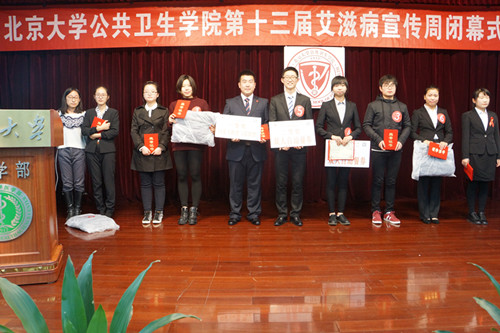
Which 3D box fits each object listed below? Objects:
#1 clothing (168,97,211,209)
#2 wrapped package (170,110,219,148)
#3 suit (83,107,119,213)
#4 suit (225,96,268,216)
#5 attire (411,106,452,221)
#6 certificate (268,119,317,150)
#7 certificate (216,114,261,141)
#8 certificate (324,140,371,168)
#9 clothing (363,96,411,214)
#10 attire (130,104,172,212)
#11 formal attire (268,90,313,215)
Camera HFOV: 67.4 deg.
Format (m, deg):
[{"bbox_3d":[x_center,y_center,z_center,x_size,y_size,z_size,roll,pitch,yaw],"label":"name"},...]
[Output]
[{"bbox_3d":[-0.694,-0.157,4.280,0.471,1.273,0.340,0,4,-3],"label":"clothing"},{"bbox_3d":[-0.605,-0.405,4.050,0.480,0.360,0.130,4,-4,-3],"label":"wrapped package"},{"bbox_3d":[-1.839,-0.059,4.620,0.434,1.362,0.320,-1,4,-11],"label":"suit"},{"bbox_3d":[-0.037,-0.105,4.270,0.507,1.429,0.350,0,4,0],"label":"suit"},{"bbox_3d":[2.072,-0.034,4.280,0.455,1.302,0.320,1,4,8],"label":"attire"},{"bbox_3d":[0.460,-0.346,4.000,0.475,0.285,0.020,-4,-2,0],"label":"certificate"},{"bbox_3d":[-0.120,-0.414,4.030,0.485,0.280,0.020,5,-17,11],"label":"certificate"},{"bbox_3d":[1.053,-0.136,4.050,0.480,0.290,0.020,1,4,0],"label":"certificate"},{"bbox_3d":[1.557,-0.131,4.260,0.529,1.329,0.330,1,4,8],"label":"clothing"},{"bbox_3d":[-1.132,-0.101,4.330,0.477,1.242,0.320,-1,4,-7],"label":"attire"},{"bbox_3d":[0.464,-0.124,4.240,0.496,1.425,0.340,0,4,3],"label":"formal attire"}]

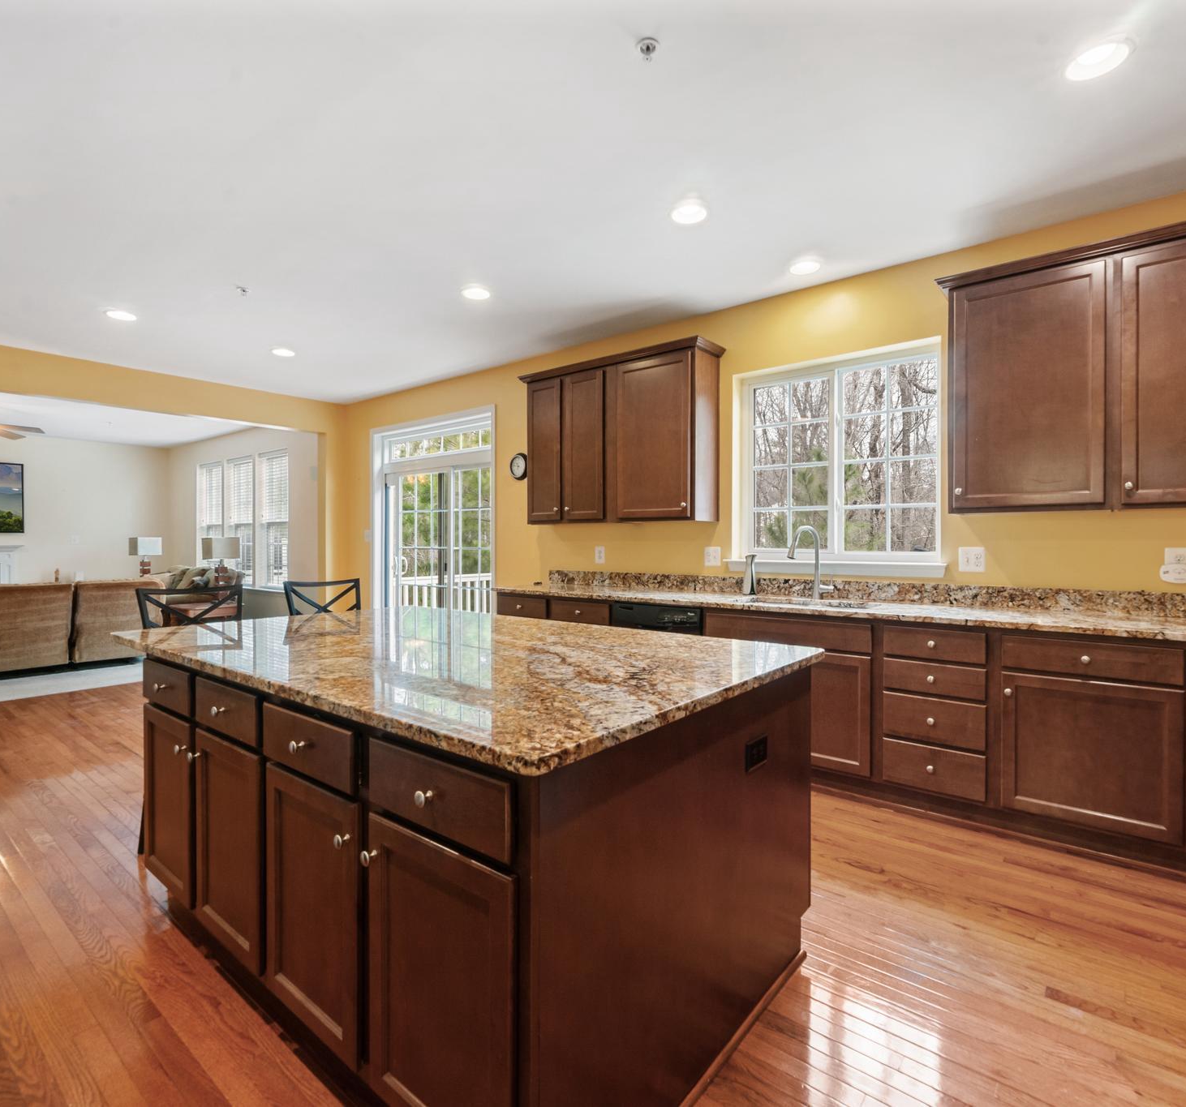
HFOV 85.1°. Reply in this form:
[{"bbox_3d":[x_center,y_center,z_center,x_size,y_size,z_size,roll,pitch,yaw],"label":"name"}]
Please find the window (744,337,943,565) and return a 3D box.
[{"bbox_3d":[1.373,-0.522,3.737,1.175,1.190,0.120,1,1,40],"label":"window"}]

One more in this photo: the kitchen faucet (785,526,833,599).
[{"bbox_3d":[1.189,0.054,3.523,0.260,0.420,0.130,-1,1,-42],"label":"kitchen faucet"}]

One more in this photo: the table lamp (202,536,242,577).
[{"bbox_3d":[-4.412,0.203,7.656,0.330,0.790,0.310,1,1,39],"label":"table lamp"}]

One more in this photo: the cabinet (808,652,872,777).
[{"bbox_3d":[1.265,0.751,3.291,0.425,0.560,0.500,1,1,40],"label":"cabinet"}]

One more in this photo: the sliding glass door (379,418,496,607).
[{"bbox_3d":[-1.540,-0.036,6.202,1.800,2.360,0.130,1,1,39],"label":"sliding glass door"}]

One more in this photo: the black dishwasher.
[{"bbox_3d":[0.529,0.725,3.965,0.610,0.850,0.600,1,1,40],"label":"black dishwasher"}]

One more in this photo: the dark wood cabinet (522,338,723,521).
[{"bbox_3d":[0.153,-0.757,4.471,1.515,1.094,0.340,1,1,40],"label":"dark wood cabinet"}]

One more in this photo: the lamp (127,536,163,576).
[{"bbox_3d":[-6.547,0.174,9.469,0.330,0.790,0.310,1,1,39],"label":"lamp"}]

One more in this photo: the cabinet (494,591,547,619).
[{"bbox_3d":[-0.294,0.723,4.712,0.510,0.880,0.620,1,1,39],"label":"cabinet"}]

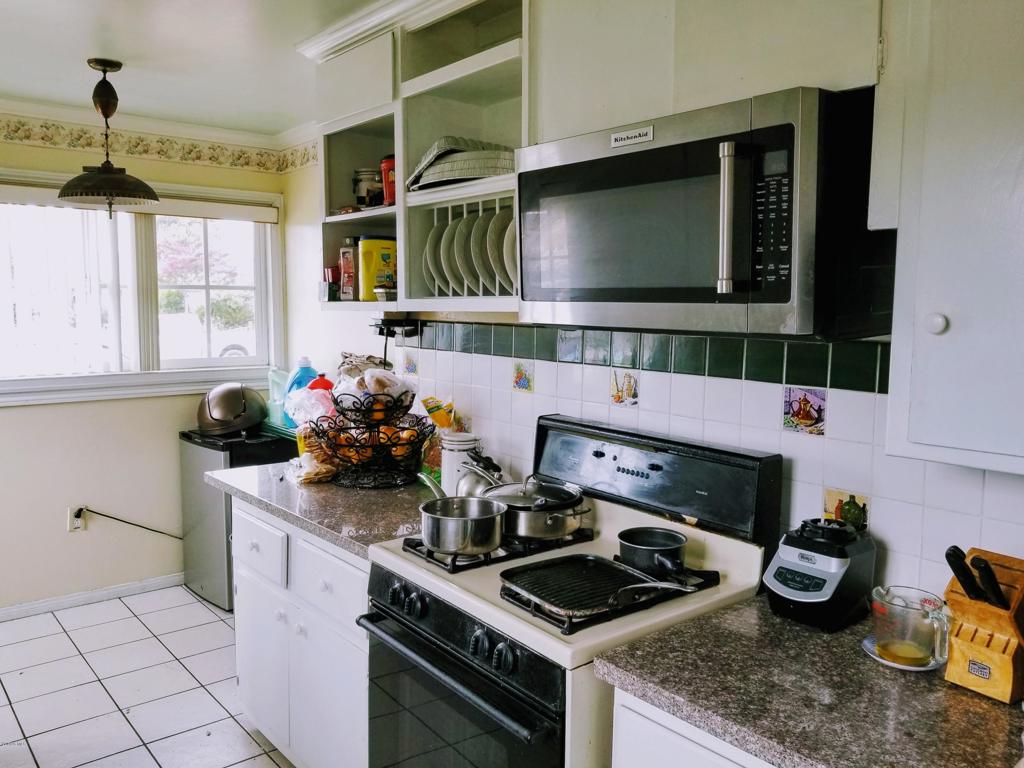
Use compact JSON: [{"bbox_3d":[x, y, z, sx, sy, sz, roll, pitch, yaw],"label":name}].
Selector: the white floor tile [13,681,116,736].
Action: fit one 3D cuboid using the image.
[{"bbox_3d":[-1.705,1.242,2.941,0.303,0.010,0.303,-3,7,-41],"label":"white floor tile"}]

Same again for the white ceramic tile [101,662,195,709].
[{"bbox_3d":[-1.474,1.226,3.138,0.304,0.010,0.304,-3,7,-41],"label":"white ceramic tile"}]

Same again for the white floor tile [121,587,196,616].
[{"bbox_3d":[-1.849,1.135,4.033,0.303,0.010,0.303,-3,7,-41],"label":"white floor tile"}]

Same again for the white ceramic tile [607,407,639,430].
[{"bbox_3d":[0.321,0.121,2.197,0.008,0.108,0.108,-3,7,-40],"label":"white ceramic tile"}]

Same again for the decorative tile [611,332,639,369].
[{"bbox_3d":[0.326,-0.097,2.176,0.008,0.108,0.108,-3,7,-40],"label":"decorative tile"}]

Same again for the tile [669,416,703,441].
[{"bbox_3d":[0.469,0.142,2.059,0.010,0.108,0.108,-4,8,-40],"label":"tile"}]

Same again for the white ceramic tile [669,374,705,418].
[{"bbox_3d":[0.463,0.031,2.013,0.010,0.107,0.107,-3,7,-40],"label":"white ceramic tile"}]

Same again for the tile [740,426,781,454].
[{"bbox_3d":[0.617,0.165,1.903,0.009,0.108,0.108,-5,8,-40],"label":"tile"}]

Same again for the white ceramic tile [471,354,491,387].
[{"bbox_3d":[-0.101,-0.045,2.684,0.010,0.108,0.108,-3,7,-40],"label":"white ceramic tile"}]

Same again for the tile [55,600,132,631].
[{"bbox_3d":[-2.082,1.153,3.835,0.304,0.010,0.304,-5,8,-41],"label":"tile"}]

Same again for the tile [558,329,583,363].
[{"bbox_3d":[0.184,-0.113,2.334,0.010,0.100,0.107,-3,7,-40],"label":"tile"}]

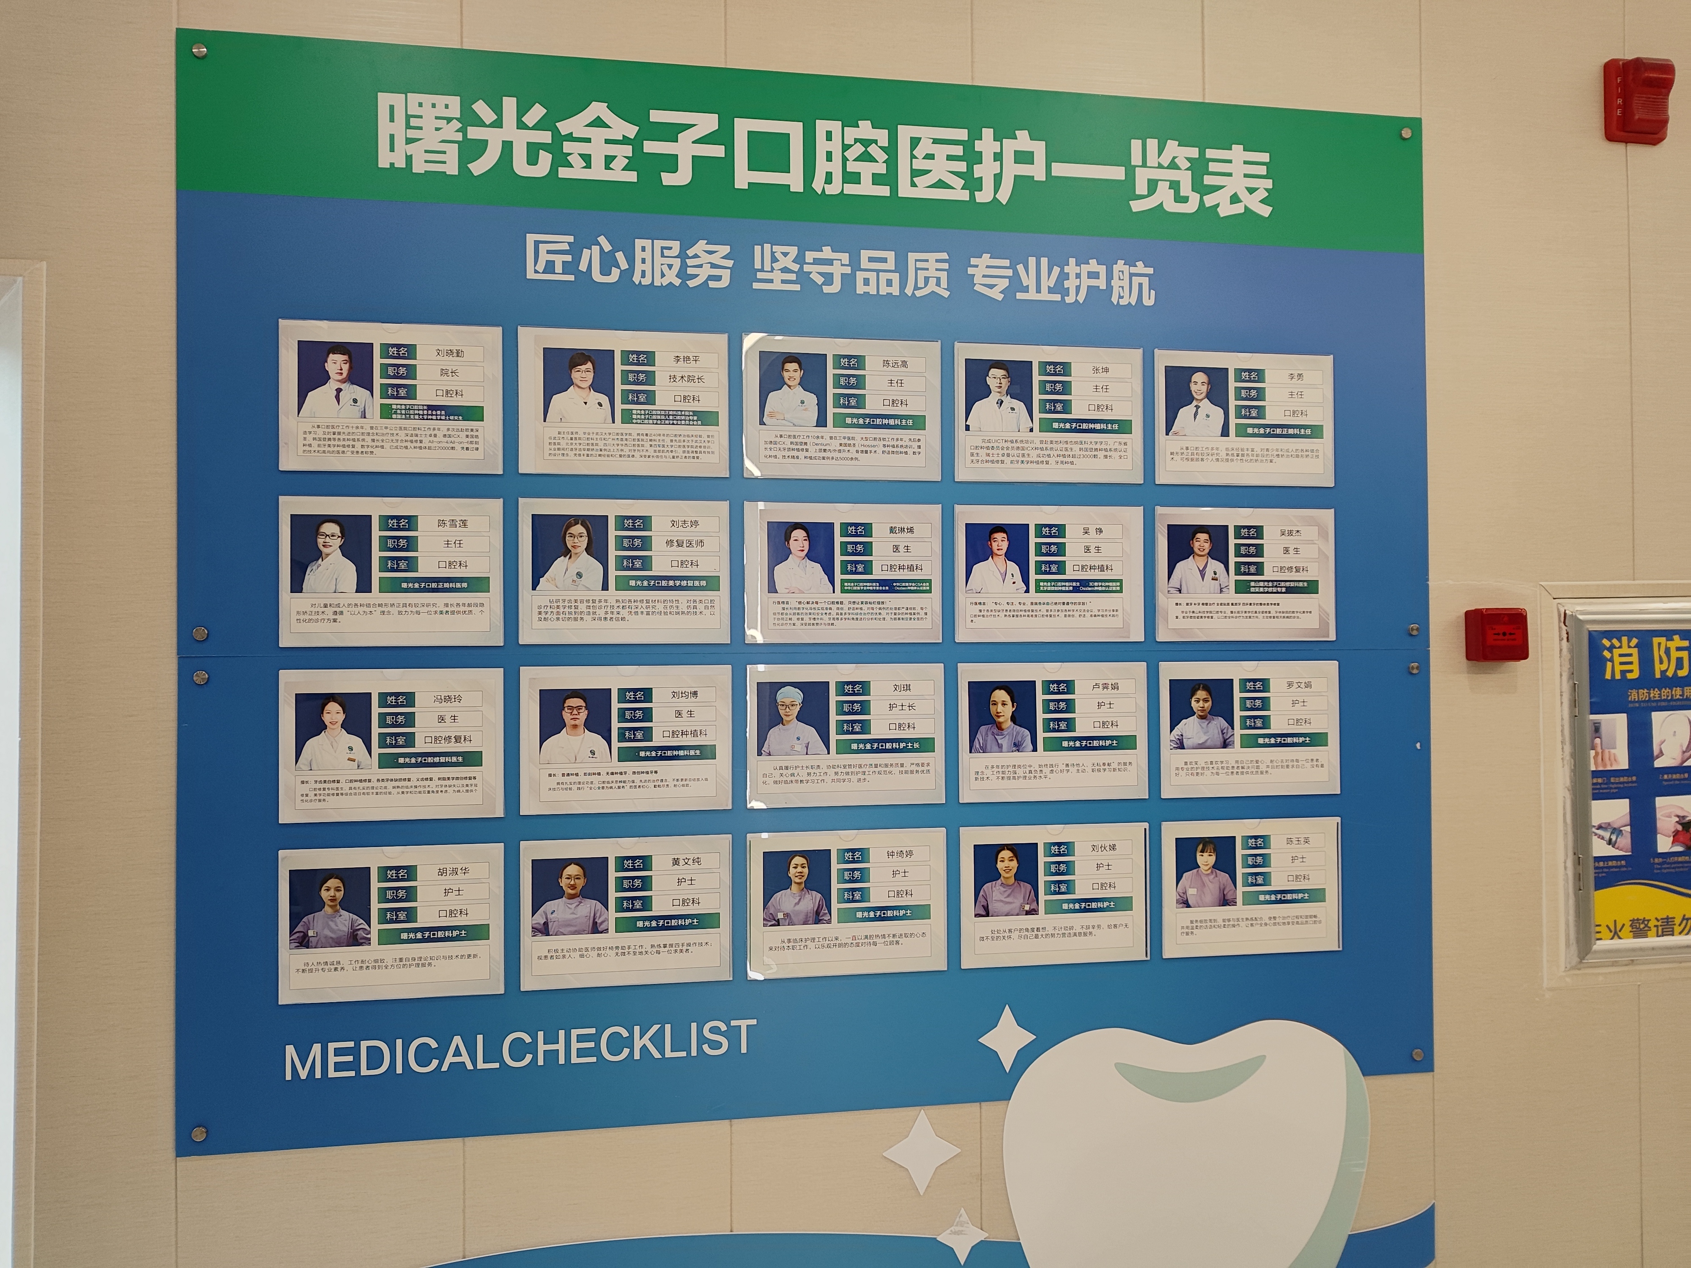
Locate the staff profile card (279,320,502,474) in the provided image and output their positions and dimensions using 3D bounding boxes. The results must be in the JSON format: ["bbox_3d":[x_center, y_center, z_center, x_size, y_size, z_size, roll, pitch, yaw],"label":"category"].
[{"bbox_3d":[-0.658,-0.343,1.706,0.309,0.217,0.008,0,-1,-9],"label":"staff profile card"}]

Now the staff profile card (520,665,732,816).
[{"bbox_3d":[-0.325,0.158,1.751,0.310,0.218,0.008,0,-1,-9],"label":"staff profile card"}]

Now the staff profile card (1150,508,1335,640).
[{"bbox_3d":[0.654,-0.096,1.909,0.312,0.217,0.008,0,-1,-9],"label":"staff profile card"}]

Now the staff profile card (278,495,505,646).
[{"bbox_3d":[-0.656,-0.089,1.702,0.310,0.216,0.008,0,-1,-9],"label":"staff profile card"}]

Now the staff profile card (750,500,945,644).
[{"bbox_3d":[-0.002,-0.092,1.786,0.306,0.215,0.008,0,-1,-9],"label":"staff profile card"}]

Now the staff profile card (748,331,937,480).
[{"bbox_3d":[-0.003,-0.344,1.790,0.306,0.215,0.008,0,-1,-9],"label":"staff profile card"}]

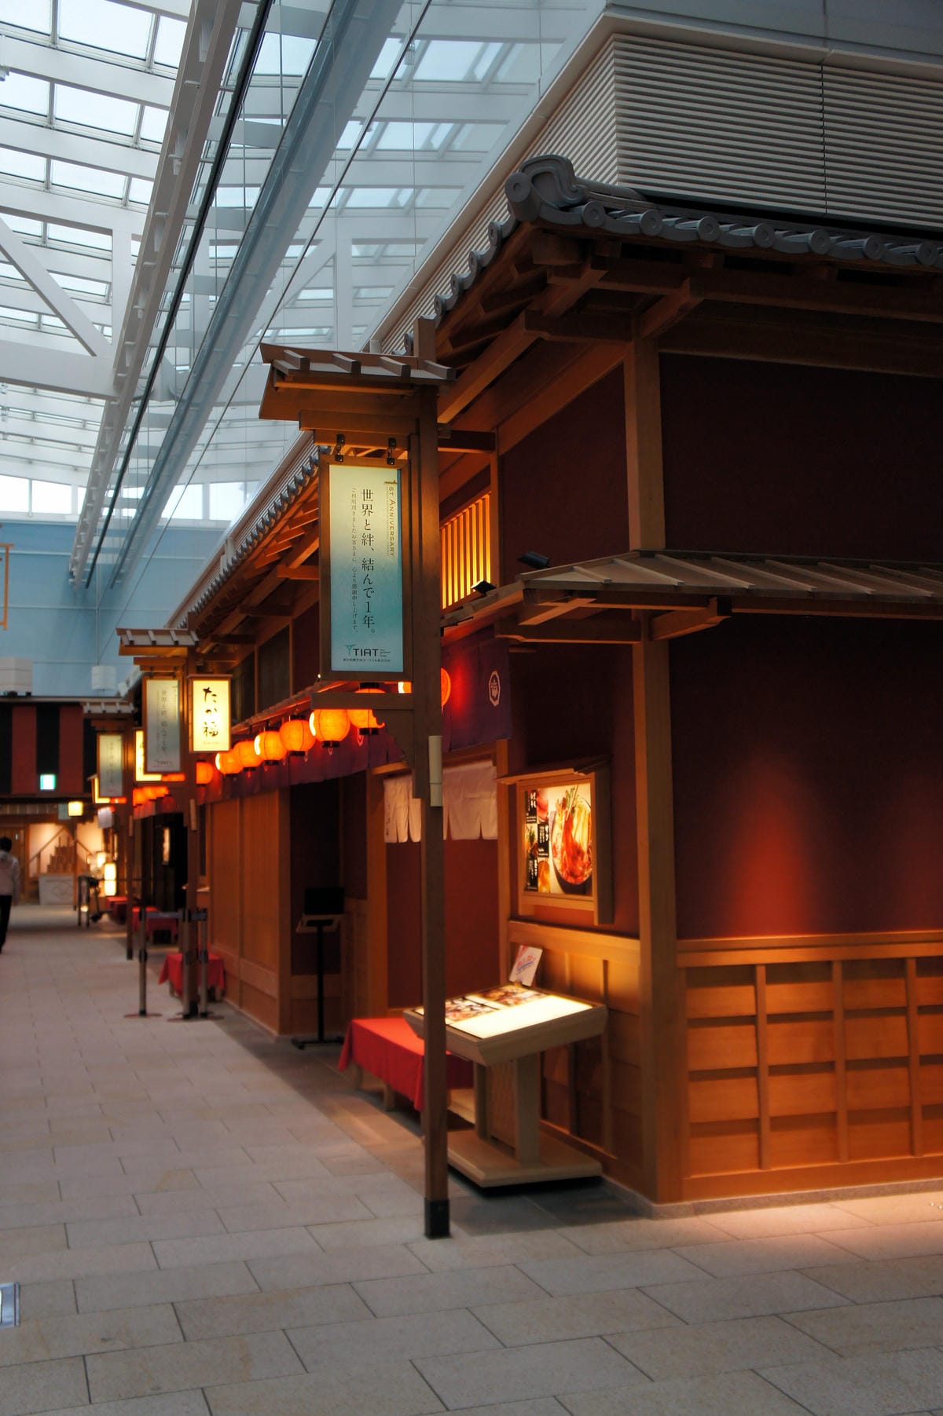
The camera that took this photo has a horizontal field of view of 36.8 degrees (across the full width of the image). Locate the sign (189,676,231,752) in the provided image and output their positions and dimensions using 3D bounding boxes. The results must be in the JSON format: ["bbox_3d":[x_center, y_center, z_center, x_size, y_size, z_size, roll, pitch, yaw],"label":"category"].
[{"bbox_3d":[-2.244,0.067,12.158,0.335,0.660,0.150,1,-5,-18],"label":"sign"}]

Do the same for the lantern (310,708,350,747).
[{"bbox_3d":[-0.858,0.098,8.607,0.245,0.270,0.245,1,-5,-18],"label":"lantern"}]

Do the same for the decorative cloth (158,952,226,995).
[{"bbox_3d":[-2.826,2.687,14.350,0.520,0.340,0.950,1,-5,-18],"label":"decorative cloth"}]

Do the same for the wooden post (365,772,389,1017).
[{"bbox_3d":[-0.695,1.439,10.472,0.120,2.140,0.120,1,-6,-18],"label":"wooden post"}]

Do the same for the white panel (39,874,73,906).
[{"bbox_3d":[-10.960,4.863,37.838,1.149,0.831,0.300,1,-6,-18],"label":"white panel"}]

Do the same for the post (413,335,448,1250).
[{"bbox_3d":[-0.163,0.230,5.893,0.078,3.800,0.078,1,-5,-18],"label":"post"}]

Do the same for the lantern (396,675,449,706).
[{"bbox_3d":[-0.218,-0.099,6.652,0.245,0.270,0.245,1,-5,-18],"label":"lantern"}]

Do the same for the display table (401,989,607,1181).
[{"bbox_3d":[0.130,1.745,6.686,0.580,0.780,1.150,1,-6,-18],"label":"display table"}]

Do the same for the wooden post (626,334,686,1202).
[{"bbox_3d":[0.767,0.207,6.028,0.117,3.700,0.117,1,-6,-18],"label":"wooden post"}]

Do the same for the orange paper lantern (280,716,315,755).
[{"bbox_3d":[-1.167,0.182,9.526,0.240,0.265,0.240,1,-6,-18],"label":"orange paper lantern"}]

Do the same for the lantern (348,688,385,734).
[{"bbox_3d":[-0.549,0.006,7.633,0.240,0.265,0.240,1,-6,-18],"label":"lantern"}]

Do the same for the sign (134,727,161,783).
[{"bbox_3d":[-3.961,0.598,17.409,0.335,0.660,0.150,1,-5,-18],"label":"sign"}]

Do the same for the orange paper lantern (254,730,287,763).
[{"bbox_3d":[-1.482,0.283,10.489,0.240,0.265,0.240,1,-6,-18],"label":"orange paper lantern"}]

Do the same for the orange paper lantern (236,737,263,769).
[{"bbox_3d":[-1.810,0.374,11.520,0.245,0.270,0.245,1,-5,-18],"label":"orange paper lantern"}]

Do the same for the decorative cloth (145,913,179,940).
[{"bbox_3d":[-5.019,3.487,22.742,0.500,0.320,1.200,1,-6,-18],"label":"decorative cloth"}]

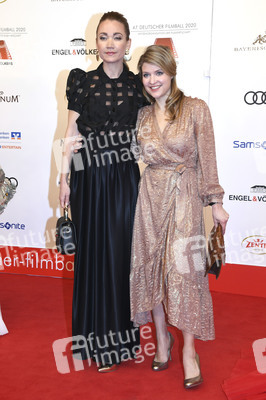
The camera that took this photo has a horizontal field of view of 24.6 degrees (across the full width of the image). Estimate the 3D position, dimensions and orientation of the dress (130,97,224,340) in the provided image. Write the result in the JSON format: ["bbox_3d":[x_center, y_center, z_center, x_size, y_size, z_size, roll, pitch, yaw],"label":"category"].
[{"bbox_3d":[0.203,0.082,2.979,0.500,1.150,0.400,2,7,9],"label":"dress"}]

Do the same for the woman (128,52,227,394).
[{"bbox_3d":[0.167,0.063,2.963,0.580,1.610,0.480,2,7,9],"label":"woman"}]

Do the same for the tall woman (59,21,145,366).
[{"bbox_3d":[-0.129,-0.036,3.086,0.500,1.770,0.400,1,6,0],"label":"tall woman"}]

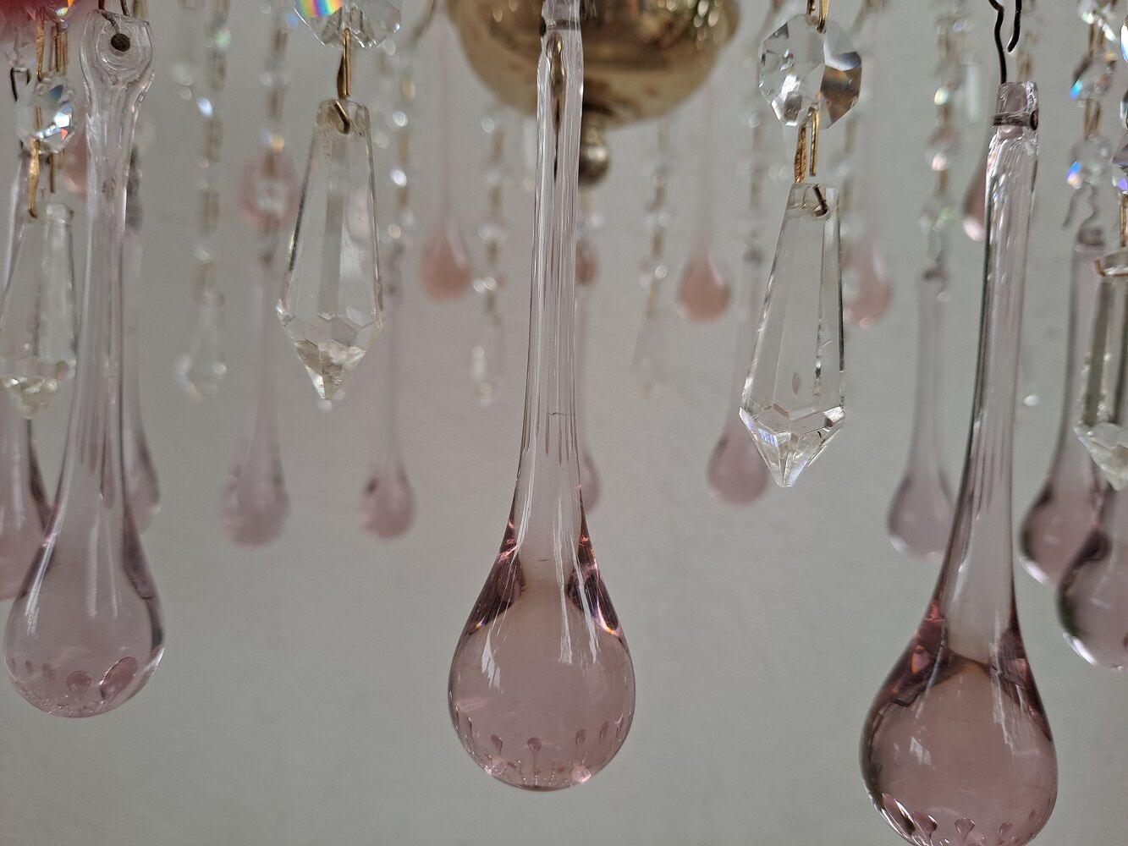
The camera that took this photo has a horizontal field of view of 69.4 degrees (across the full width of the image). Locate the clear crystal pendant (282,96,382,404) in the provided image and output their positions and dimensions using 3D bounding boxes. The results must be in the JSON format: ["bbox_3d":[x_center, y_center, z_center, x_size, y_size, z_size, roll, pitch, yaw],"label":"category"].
[{"bbox_3d":[-0.039,-0.030,0.139,0.017,0.052,0.017,3,2,-16],"label":"clear crystal pendant"}]

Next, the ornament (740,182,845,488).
[{"bbox_3d":[0.040,-0.015,0.139,0.017,0.052,0.017,6,2,15],"label":"ornament"}]

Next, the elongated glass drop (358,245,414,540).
[{"bbox_3d":[-0.088,-0.013,0.413,0.029,0.138,0.029,2,2,-12],"label":"elongated glass drop"}]

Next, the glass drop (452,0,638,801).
[{"bbox_3d":[-0.002,-0.005,0.132,0.030,0.129,0.030,2,2,-1],"label":"glass drop"}]

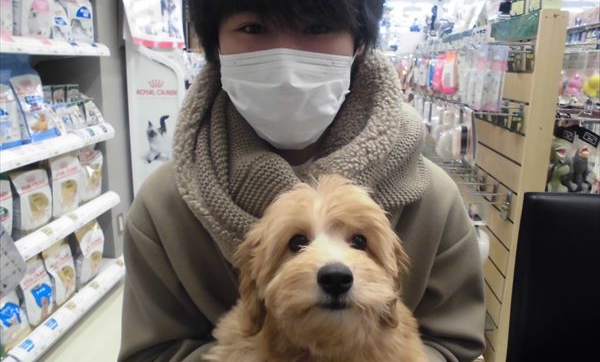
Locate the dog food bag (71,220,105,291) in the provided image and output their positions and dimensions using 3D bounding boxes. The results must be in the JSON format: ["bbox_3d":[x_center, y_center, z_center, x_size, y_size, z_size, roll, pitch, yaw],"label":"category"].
[{"bbox_3d":[-1.114,0.363,2.342,0.085,0.262,0.175,3,15,11],"label":"dog food bag"}]

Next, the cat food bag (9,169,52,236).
[{"bbox_3d":[-1.141,0.083,1.885,0.085,0.250,0.175,4,15,12],"label":"cat food bag"}]

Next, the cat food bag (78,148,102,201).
[{"bbox_3d":[-1.103,-0.020,2.280,0.085,0.255,0.175,4,15,12],"label":"cat food bag"}]

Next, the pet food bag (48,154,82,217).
[{"bbox_3d":[-1.122,0.027,2.081,0.085,0.262,0.175,3,15,10],"label":"pet food bag"}]

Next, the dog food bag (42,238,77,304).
[{"bbox_3d":[-1.138,0.430,2.092,0.085,0.265,0.175,3,15,10],"label":"dog food bag"}]

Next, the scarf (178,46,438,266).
[{"bbox_3d":[0.004,-0.046,0.559,0.300,0.230,0.240,0,14,0],"label":"scarf"}]

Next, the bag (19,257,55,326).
[{"bbox_3d":[-1.155,0.474,1.929,0.085,0.260,0.175,3,15,10],"label":"bag"}]

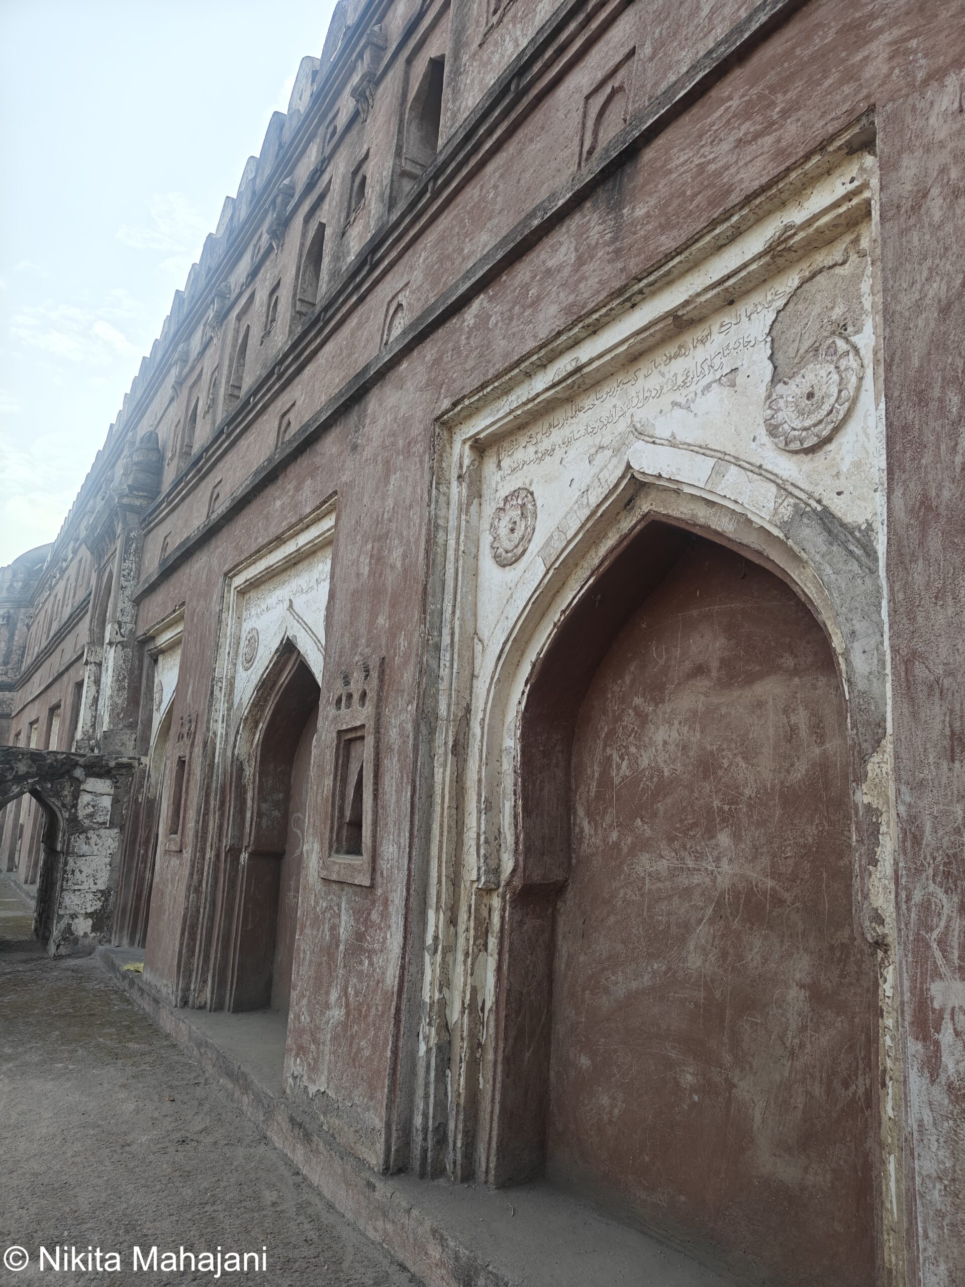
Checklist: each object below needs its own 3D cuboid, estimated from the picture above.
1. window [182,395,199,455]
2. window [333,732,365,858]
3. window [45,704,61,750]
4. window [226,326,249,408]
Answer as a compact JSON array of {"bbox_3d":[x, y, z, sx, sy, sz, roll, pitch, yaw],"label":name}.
[{"bbox_3d":[-2.849,-2.137,8.915,0.150,0.620,0.440,10,-13,-31],"label":"window"},{"bbox_3d":[-0.585,0.733,4.302,0.120,0.580,0.350,10,-13,-31],"label":"window"},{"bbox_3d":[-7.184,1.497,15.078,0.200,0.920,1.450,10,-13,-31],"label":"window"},{"bbox_3d":[-2.016,-2.346,7.595,0.150,0.650,0.450,10,-13,-31],"label":"window"}]

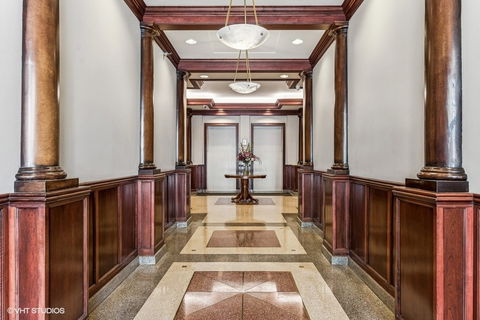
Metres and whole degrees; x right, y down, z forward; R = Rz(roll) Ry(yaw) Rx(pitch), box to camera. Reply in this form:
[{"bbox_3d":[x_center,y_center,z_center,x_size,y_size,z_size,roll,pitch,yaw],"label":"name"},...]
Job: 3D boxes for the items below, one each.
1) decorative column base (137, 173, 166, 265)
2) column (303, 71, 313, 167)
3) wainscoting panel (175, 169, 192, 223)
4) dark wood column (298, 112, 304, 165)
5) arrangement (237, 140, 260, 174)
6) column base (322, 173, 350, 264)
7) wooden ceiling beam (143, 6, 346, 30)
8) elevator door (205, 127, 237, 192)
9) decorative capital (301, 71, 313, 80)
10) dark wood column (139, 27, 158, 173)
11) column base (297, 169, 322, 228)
[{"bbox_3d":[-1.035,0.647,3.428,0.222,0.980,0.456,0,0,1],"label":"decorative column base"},{"bbox_3d":[1.250,-0.750,5.330,0.200,1.750,0.210,0,0,1],"label":"column"},{"bbox_3d":[-1.030,0.636,5.360,0.190,0.930,0.430,0,0,1],"label":"wainscoting panel"},{"bbox_3d":[1.794,-0.692,8.461,0.251,1.710,0.251,0,0,1],"label":"dark wood column"},{"bbox_3d":[0.235,-0.030,8.380,0.670,0.970,0.600,0,0,1],"label":"arrangement"},{"bbox_3d":[1.170,0.636,3.570,0.190,0.930,0.430,0,0,1],"label":"column base"},{"bbox_3d":[0.038,-1.627,3.384,2.348,0.171,0.239,0,0,1],"label":"wooden ceiling beam"},{"bbox_3d":[-0.685,-0.085,11.050,1.290,2.570,0.160,0,0,1],"label":"elevator door"},{"bbox_3d":[1.192,-1.470,5.097,0.262,0.160,0.296,0,0,1],"label":"decorative capital"},{"bbox_3d":[-1.079,-0.687,3.428,0.239,1.710,0.251,0,0,1],"label":"dark wood column"},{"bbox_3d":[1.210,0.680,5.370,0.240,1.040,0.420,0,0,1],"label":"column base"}]

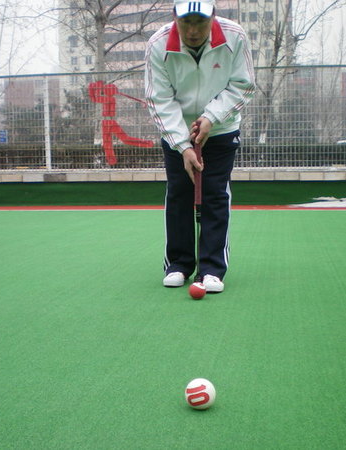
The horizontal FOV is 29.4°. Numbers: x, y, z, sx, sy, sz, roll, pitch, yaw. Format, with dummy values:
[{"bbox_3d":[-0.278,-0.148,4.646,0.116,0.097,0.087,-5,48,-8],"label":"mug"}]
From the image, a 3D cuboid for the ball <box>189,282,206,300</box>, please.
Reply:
[{"bbox_3d":[0.109,0.292,2.930,0.075,0.075,0.075,0,5,0],"label":"ball"}]

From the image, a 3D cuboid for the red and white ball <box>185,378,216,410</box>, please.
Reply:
[{"bbox_3d":[0.068,0.417,1.630,0.075,0.075,0.075,0,5,0],"label":"red and white ball"}]

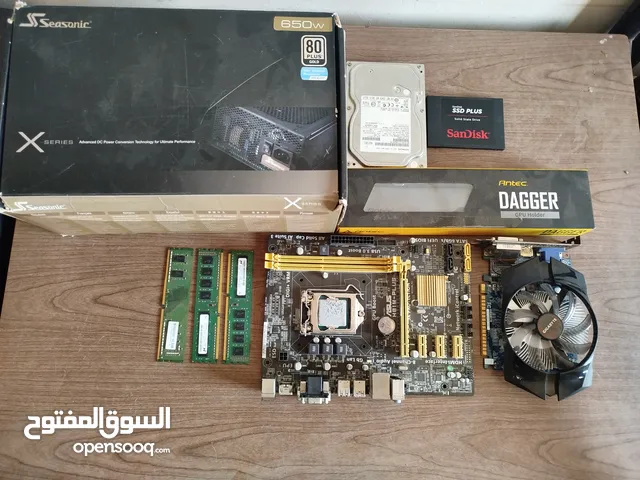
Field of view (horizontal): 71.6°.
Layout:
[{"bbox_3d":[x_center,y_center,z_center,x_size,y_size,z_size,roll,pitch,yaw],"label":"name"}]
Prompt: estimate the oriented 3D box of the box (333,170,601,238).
[{"bbox_3d":[0.172,-0.047,0.542,0.301,0.035,0.072,0,79,-1],"label":"box"}]

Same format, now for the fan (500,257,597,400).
[{"bbox_3d":[0.252,0.095,0.512,0.113,0.040,0.166,3,79,-1],"label":"fan"}]

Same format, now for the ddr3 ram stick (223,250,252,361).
[{"bbox_3d":[-0.096,0.078,0.527,0.030,0.003,0.133,1,78,-1],"label":"ddr3 ram stick"}]

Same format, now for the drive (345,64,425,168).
[{"bbox_3d":[0.080,-0.152,0.564,0.102,0.025,0.147,1,79,-1],"label":"drive"}]

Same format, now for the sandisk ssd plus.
[{"bbox_3d":[0.189,-0.151,0.578,0.100,0.007,0.070,2,78,-1],"label":"sandisk ssd plus"}]

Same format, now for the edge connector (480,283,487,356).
[{"bbox_3d":[0.193,0.094,0.525,0.006,0.002,0.085,4,78,0],"label":"edge connector"}]

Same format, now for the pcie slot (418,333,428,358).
[{"bbox_3d":[0.117,0.122,0.510,0.008,0.011,0.025,1,79,-1],"label":"pcie slot"}]

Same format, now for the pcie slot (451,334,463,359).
[{"bbox_3d":[0.158,0.123,0.511,0.008,0.011,0.025,1,79,-1],"label":"pcie slot"}]

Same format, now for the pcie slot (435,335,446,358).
[{"bbox_3d":[0.138,0.123,0.511,0.008,0.011,0.025,1,79,-1],"label":"pcie slot"}]

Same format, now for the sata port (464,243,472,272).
[{"bbox_3d":[0.176,0.022,0.532,0.008,0.009,0.035,1,79,-1],"label":"sata port"}]

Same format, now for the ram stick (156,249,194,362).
[{"bbox_3d":[-0.171,0.076,0.526,0.030,0.003,0.133,2,78,-1],"label":"ram stick"}]

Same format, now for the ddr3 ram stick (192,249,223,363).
[{"bbox_3d":[-0.133,0.076,0.527,0.030,0.003,0.133,1,78,-1],"label":"ddr3 ram stick"}]

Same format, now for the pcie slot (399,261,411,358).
[{"bbox_3d":[0.099,0.079,0.520,0.009,0.012,0.113,3,78,-1],"label":"pcie slot"}]

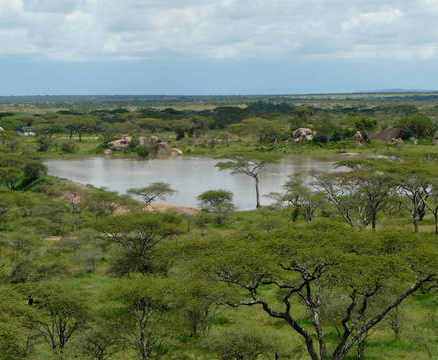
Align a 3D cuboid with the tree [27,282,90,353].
[{"bbox_3d":[-10.609,9.071,96.932,4.090,4.650,3.890,-1,3,-6],"label":"tree"}]

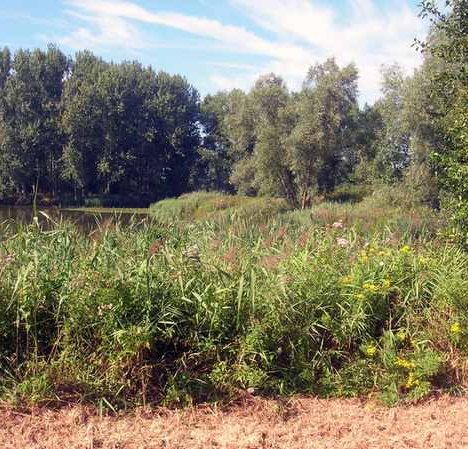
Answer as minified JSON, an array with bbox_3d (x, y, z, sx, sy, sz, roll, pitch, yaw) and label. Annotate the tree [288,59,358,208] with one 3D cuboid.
[{"bbox_3d":[5.775,-5.807,38.000,4.600,9.900,4.600,0,4,0],"label":"tree"}]

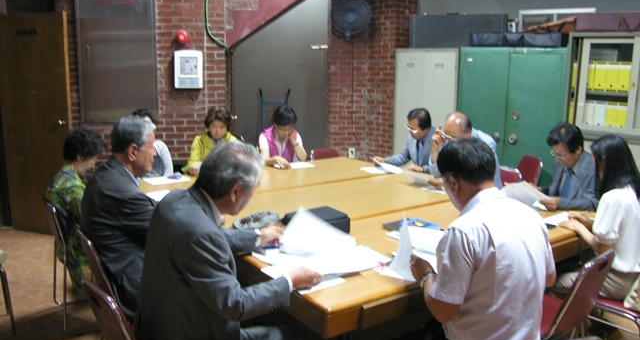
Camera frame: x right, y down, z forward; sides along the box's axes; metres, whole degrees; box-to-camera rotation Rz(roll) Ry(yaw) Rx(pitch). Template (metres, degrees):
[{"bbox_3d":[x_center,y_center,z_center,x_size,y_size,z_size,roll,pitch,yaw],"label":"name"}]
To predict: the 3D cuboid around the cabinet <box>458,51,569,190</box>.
[{"bbox_3d":[2.163,-0.386,5.787,1.150,1.830,0.450,11,14,42],"label":"cabinet"}]

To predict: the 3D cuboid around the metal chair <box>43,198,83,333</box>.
[{"bbox_3d":[-1.450,0.535,3.332,0.530,0.800,0.470,-6,13,-32],"label":"metal chair"}]

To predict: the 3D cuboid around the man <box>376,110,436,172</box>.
[{"bbox_3d":[0.717,0.113,4.088,0.700,1.220,0.520,-7,13,-34],"label":"man"}]

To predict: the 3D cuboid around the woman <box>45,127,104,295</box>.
[{"bbox_3d":[-1.386,0.329,3.354,0.720,1.200,0.480,-6,13,-34],"label":"woman"}]

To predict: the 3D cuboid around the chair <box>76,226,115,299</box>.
[{"bbox_3d":[-0.828,0.634,2.391,0.520,0.810,0.460,-7,13,-34],"label":"chair"}]

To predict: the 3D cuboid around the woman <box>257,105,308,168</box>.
[{"bbox_3d":[-0.310,0.015,5.011,0.480,1.250,0.720,-4,12,-24],"label":"woman"}]

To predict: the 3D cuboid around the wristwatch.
[{"bbox_3d":[0.335,0.338,1.600,0.050,0.055,0.050,-3,12,-20],"label":"wristwatch"}]

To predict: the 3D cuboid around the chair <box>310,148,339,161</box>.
[{"bbox_3d":[0.137,0.188,5.327,0.460,0.800,0.530,-6,13,-31],"label":"chair"}]

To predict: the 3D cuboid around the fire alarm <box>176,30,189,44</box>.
[{"bbox_3d":[-1.341,-1.290,5.050,0.130,0.130,0.060,0,11,-4],"label":"fire alarm"}]

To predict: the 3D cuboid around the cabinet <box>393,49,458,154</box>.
[{"bbox_3d":[1.282,-0.475,5.748,0.780,1.760,0.450,9,14,37],"label":"cabinet"}]

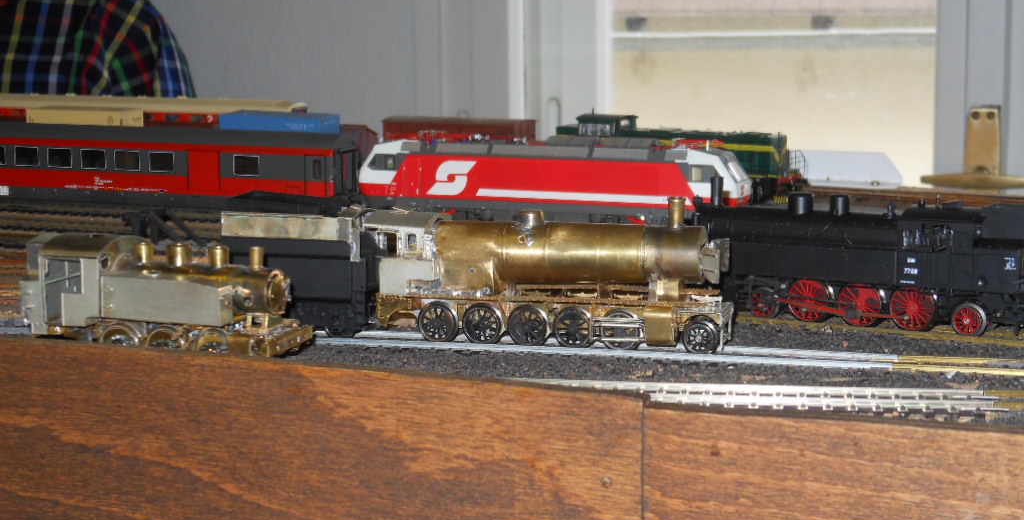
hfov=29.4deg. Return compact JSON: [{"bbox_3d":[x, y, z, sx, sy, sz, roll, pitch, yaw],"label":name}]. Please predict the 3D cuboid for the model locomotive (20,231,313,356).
[{"bbox_3d":[-0.126,0.016,0.714,0.105,0.048,0.034,3,9,24],"label":"model locomotive"}]

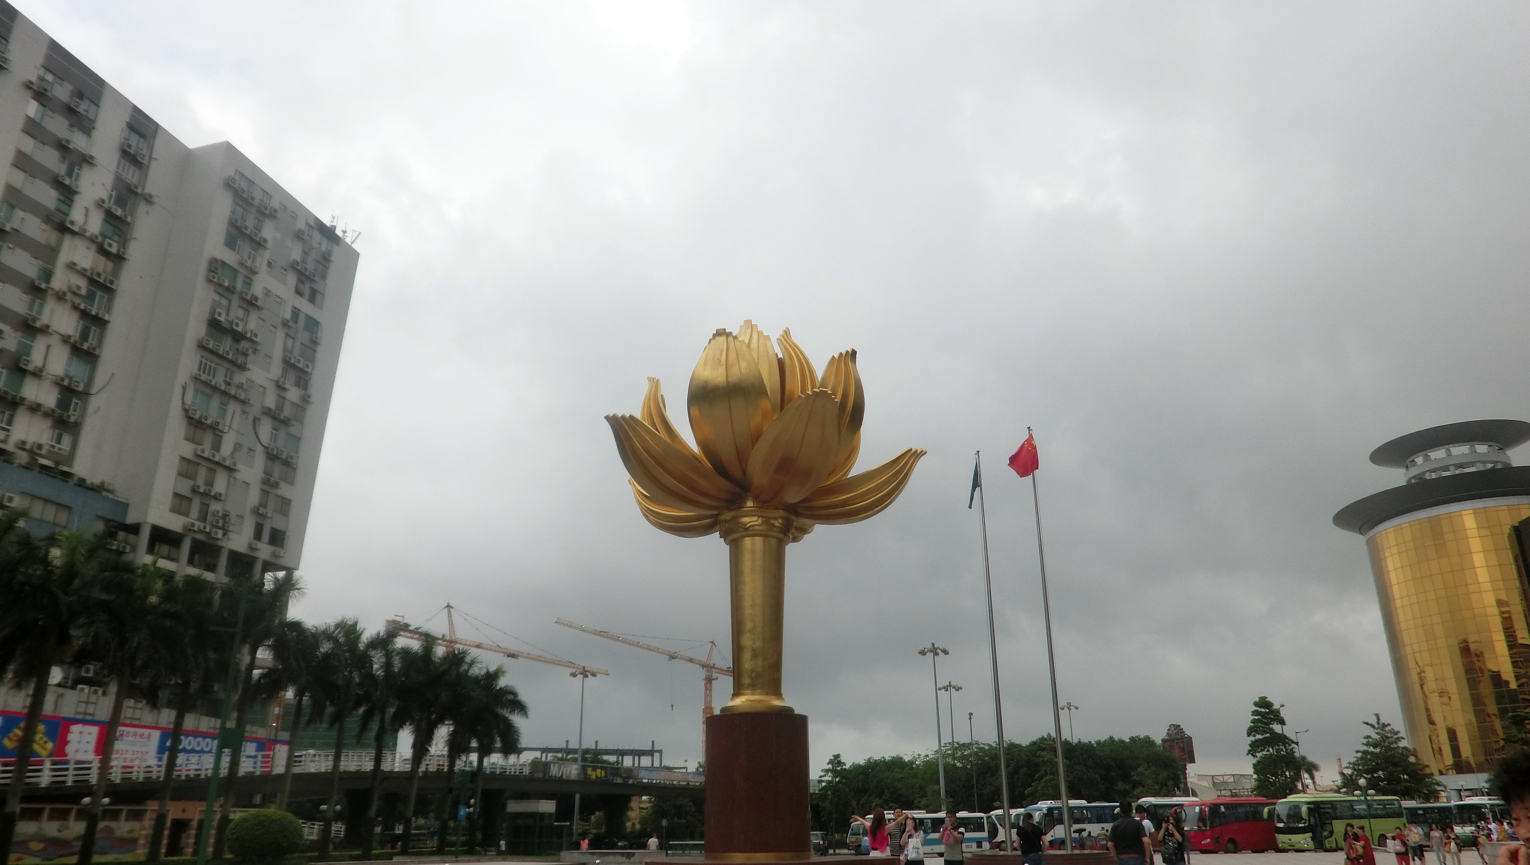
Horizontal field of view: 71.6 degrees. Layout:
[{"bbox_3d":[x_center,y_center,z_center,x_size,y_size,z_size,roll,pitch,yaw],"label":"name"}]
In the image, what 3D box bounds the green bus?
[{"bbox_3d":[38.400,26.118,70.846,10.092,3.300,2.480,12,-24,-29],"label":"green bus"}]

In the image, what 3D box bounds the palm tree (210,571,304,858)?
[{"bbox_3d":[-21.578,11.546,43.830,4.200,11.680,4.200,-1,-21,0],"label":"palm tree"}]

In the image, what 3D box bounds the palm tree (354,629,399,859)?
[{"bbox_3d":[-18.579,14.818,51.161,4.000,10.660,4.000,-1,-21,0],"label":"palm tree"}]

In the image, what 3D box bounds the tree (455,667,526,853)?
[{"bbox_3d":[-17.402,19.915,64.660,4.400,10.892,4.400,0,-20,0],"label":"tree"}]

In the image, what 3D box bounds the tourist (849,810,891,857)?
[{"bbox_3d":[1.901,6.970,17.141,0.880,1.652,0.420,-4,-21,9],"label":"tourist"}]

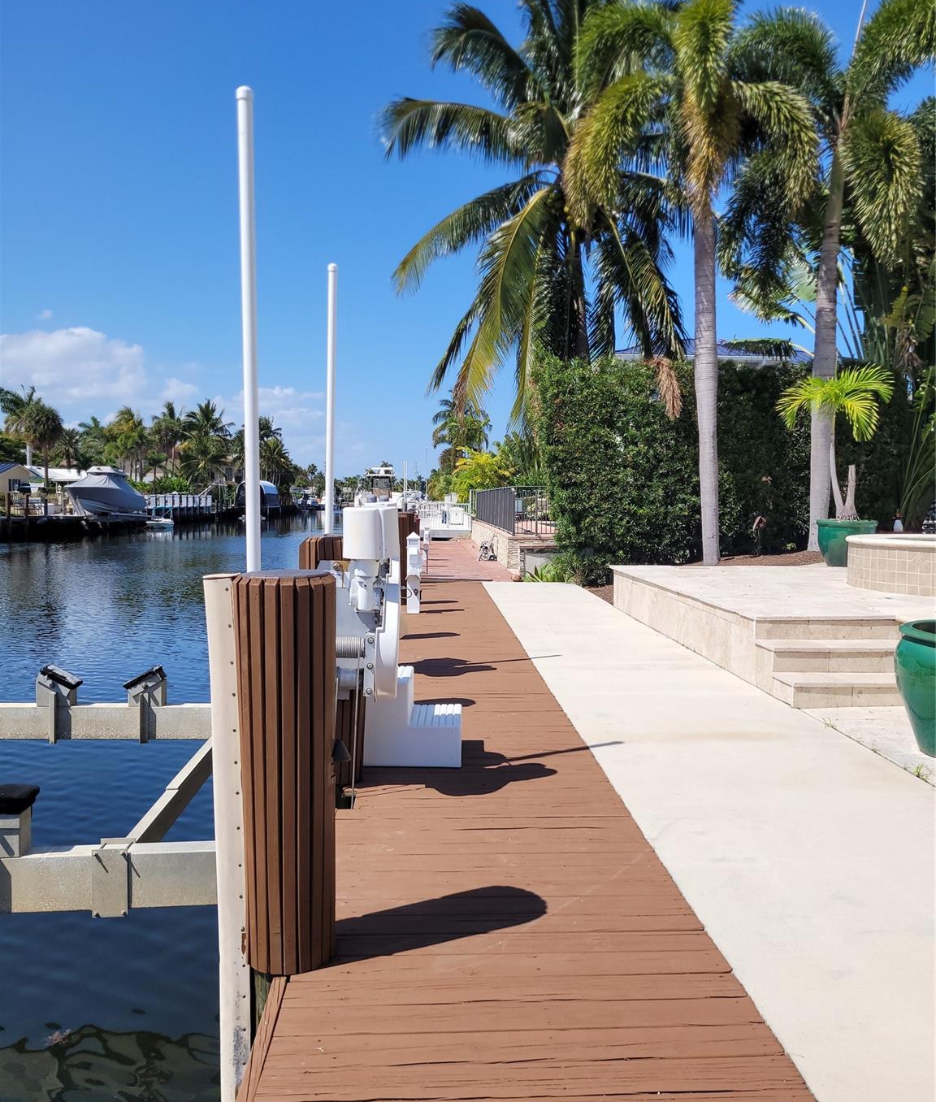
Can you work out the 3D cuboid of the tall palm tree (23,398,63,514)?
[{"bbox_3d":[-32.554,-7.219,71.700,3.431,8.692,3.431,0,3,0],"label":"tall palm tree"}]

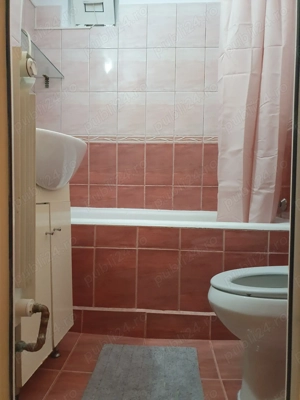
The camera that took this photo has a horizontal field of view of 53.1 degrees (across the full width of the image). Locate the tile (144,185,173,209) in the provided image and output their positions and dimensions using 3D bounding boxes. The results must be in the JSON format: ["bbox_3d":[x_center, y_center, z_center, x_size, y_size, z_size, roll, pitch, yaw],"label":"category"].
[{"bbox_3d":[0.064,-0.015,2.131,0.200,0.164,0.015,1,3,4],"label":"tile"}]

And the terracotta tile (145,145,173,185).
[{"bbox_3d":[0.068,-0.246,2.121,0.200,0.297,0.015,1,3,4],"label":"terracotta tile"}]

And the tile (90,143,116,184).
[{"bbox_3d":[-0.338,-0.258,2.151,0.200,0.301,0.012,1,2,3],"label":"tile"}]

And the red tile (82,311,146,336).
[{"bbox_3d":[-0.172,0.587,1.434,0.300,0.115,0.015,1,1,3],"label":"red tile"}]

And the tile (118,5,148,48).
[{"bbox_3d":[-0.119,-1.215,2.108,0.200,0.300,0.015,1,1,3],"label":"tile"}]

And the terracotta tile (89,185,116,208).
[{"bbox_3d":[-0.337,-0.023,2.156,0.200,0.164,0.015,1,3,4],"label":"terracotta tile"}]

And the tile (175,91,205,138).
[{"bbox_3d":[0.274,-0.604,2.101,0.200,0.301,0.012,1,2,3],"label":"tile"}]

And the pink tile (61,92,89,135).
[{"bbox_3d":[-0.534,-0.620,2.150,0.200,0.301,0.012,1,2,3],"label":"pink tile"}]

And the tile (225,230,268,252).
[{"bbox_3d":[0.444,0.189,1.394,0.200,0.101,0.015,1,1,3],"label":"tile"}]

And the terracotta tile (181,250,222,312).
[{"bbox_3d":[0.239,0.378,1.411,0.200,0.282,0.015,1,1,3],"label":"terracotta tile"}]

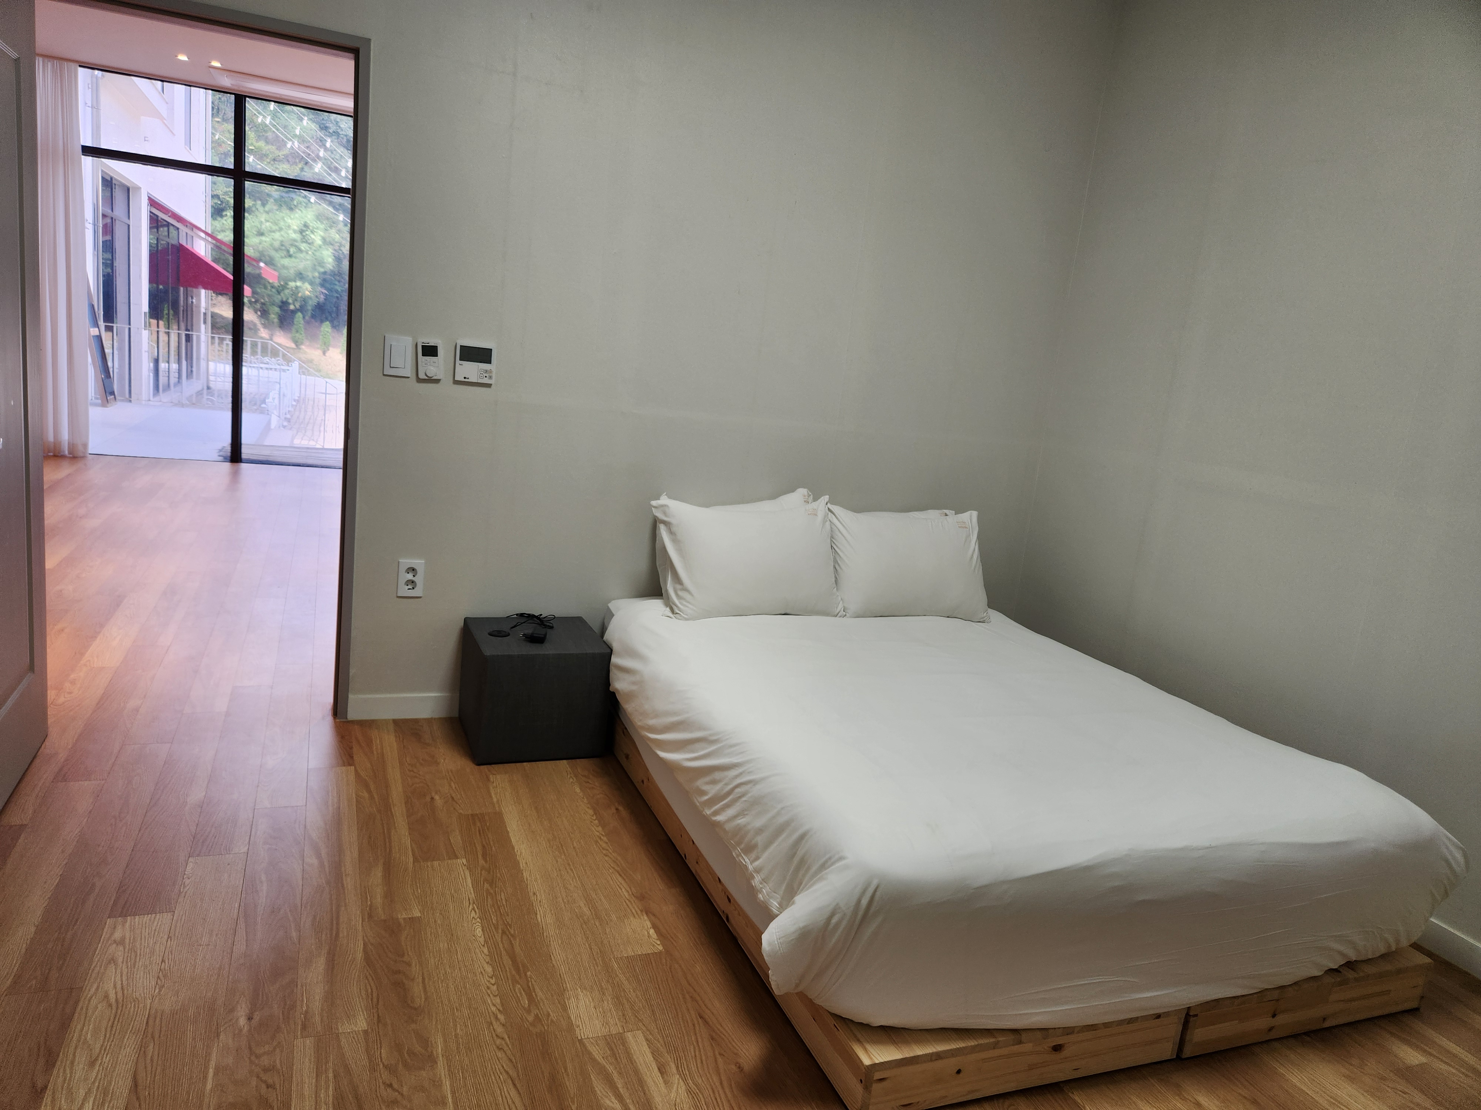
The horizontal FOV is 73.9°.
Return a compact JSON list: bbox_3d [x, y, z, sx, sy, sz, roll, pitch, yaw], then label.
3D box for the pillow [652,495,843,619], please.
[{"bbox_3d":[0.033,0.008,3.441,0.670,0.430,0.165,2,-3,-23],"label":"pillow"}]

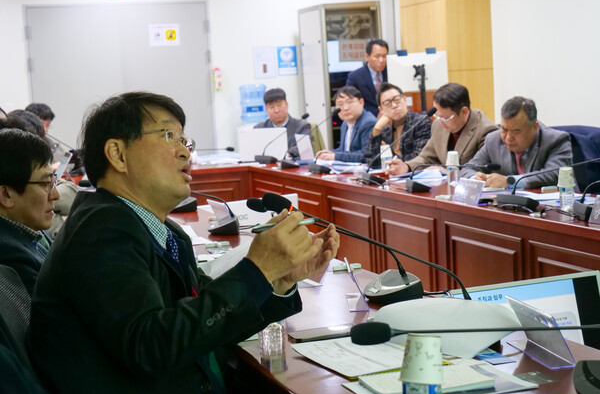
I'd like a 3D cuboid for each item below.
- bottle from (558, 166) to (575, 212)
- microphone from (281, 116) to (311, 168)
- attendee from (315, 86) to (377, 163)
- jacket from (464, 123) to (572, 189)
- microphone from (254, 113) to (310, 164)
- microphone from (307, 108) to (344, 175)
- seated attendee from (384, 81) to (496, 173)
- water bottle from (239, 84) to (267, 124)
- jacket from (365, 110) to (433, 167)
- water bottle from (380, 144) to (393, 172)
[{"bbox_3d":[1.110,-0.030,4.620,0.070,0.187,0.070,-6,7,-21],"label":"bottle"},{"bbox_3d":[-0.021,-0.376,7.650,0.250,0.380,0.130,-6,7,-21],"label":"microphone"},{"bbox_3d":[0.316,-0.175,7.976,0.680,1.220,0.500,-6,7,-24],"label":"attendee"},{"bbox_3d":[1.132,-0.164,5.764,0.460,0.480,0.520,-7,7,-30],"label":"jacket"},{"bbox_3d":[-0.131,-0.423,8.100,0.400,0.360,0.130,-6,7,-21],"label":"microphone"},{"bbox_3d":[0.169,-0.361,7.220,0.270,0.420,0.130,-6,7,-21],"label":"microphone"},{"bbox_3d":[0.848,-0.066,6.556,0.680,1.220,0.540,-6,7,-24],"label":"seated attendee"},{"bbox_3d":[-0.460,-0.891,10.800,0.270,0.420,0.270,-3,6,0],"label":"water bottle"},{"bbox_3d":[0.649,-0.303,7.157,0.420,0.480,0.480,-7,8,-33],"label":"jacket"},{"bbox_3d":[0.518,-0.222,6.650,0.070,0.185,0.070,-3,6,0],"label":"water bottle"}]

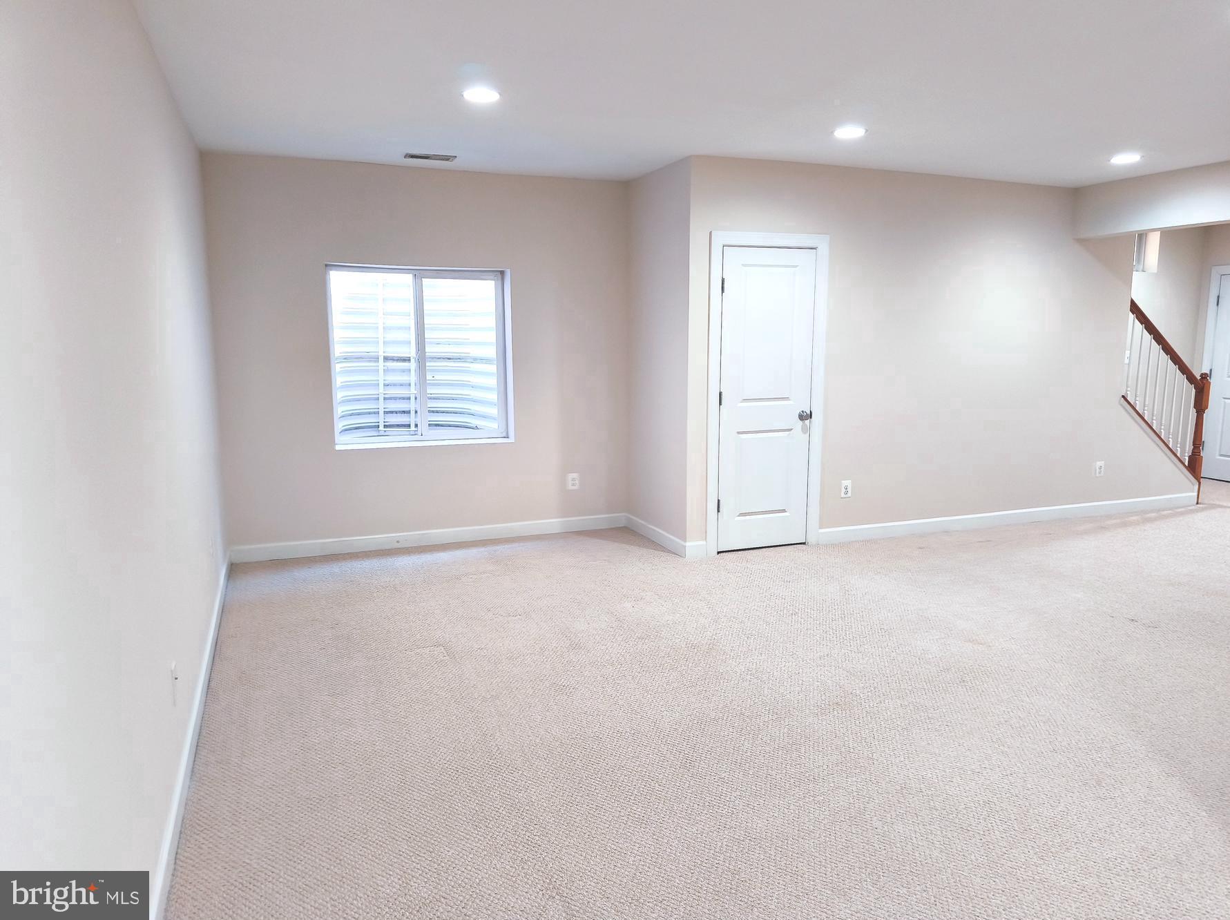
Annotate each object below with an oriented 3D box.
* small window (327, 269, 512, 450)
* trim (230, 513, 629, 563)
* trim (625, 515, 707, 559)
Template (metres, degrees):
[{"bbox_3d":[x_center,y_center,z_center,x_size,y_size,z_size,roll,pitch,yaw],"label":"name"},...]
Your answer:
[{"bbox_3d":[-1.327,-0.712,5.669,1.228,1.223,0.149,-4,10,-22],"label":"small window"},{"bbox_3d":[-1.202,0.547,5.825,2.793,0.106,0.022,-4,10,-22],"label":"trim"},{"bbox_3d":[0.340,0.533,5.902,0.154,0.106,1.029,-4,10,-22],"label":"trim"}]

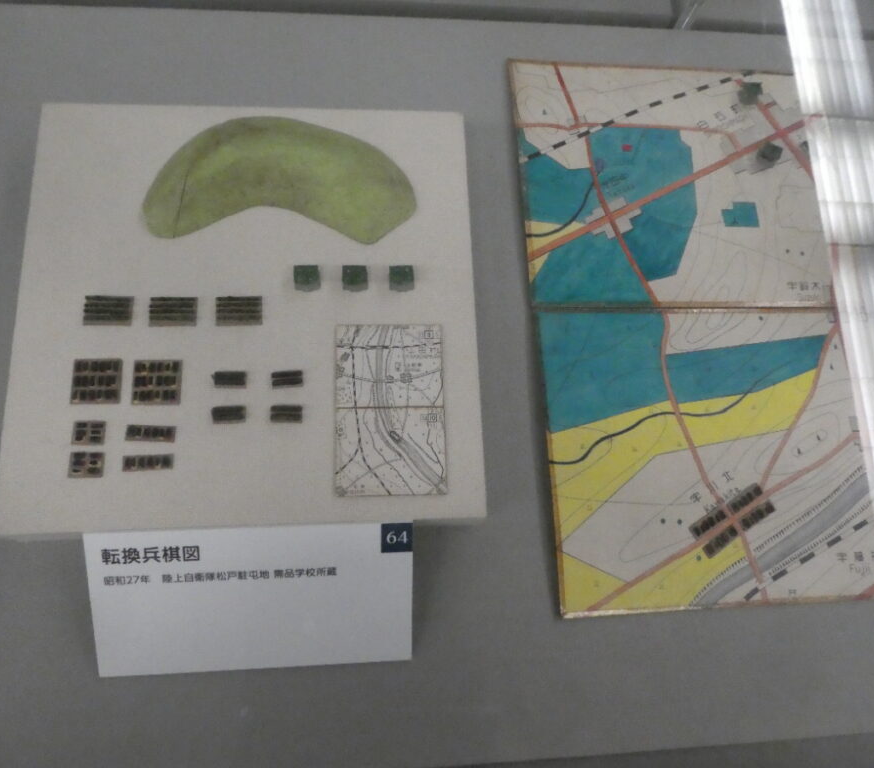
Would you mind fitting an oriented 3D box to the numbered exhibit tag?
[{"bbox_3d":[-0.116,0.138,0.455,0.200,0.004,0.100,-1,104,-6],"label":"numbered exhibit tag"}]

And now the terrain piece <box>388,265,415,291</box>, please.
[{"bbox_3d":[-0.024,-0.073,0.487,0.017,0.012,0.014,-2,75,-6],"label":"terrain piece"}]

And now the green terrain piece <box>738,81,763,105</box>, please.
[{"bbox_3d":[0.268,-0.248,0.606,0.016,0.012,0.014,-3,75,-6],"label":"green terrain piece"}]

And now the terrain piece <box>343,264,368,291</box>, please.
[{"bbox_3d":[-0.056,-0.072,0.483,0.017,0.012,0.014,-2,75,-6],"label":"terrain piece"}]

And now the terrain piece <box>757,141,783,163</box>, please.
[{"bbox_3d":[0.279,-0.191,0.592,0.015,0.011,0.015,24,74,1],"label":"terrain piece"}]

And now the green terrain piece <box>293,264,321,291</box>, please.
[{"bbox_3d":[-0.088,-0.072,0.480,0.017,0.012,0.014,-3,75,-6],"label":"green terrain piece"}]

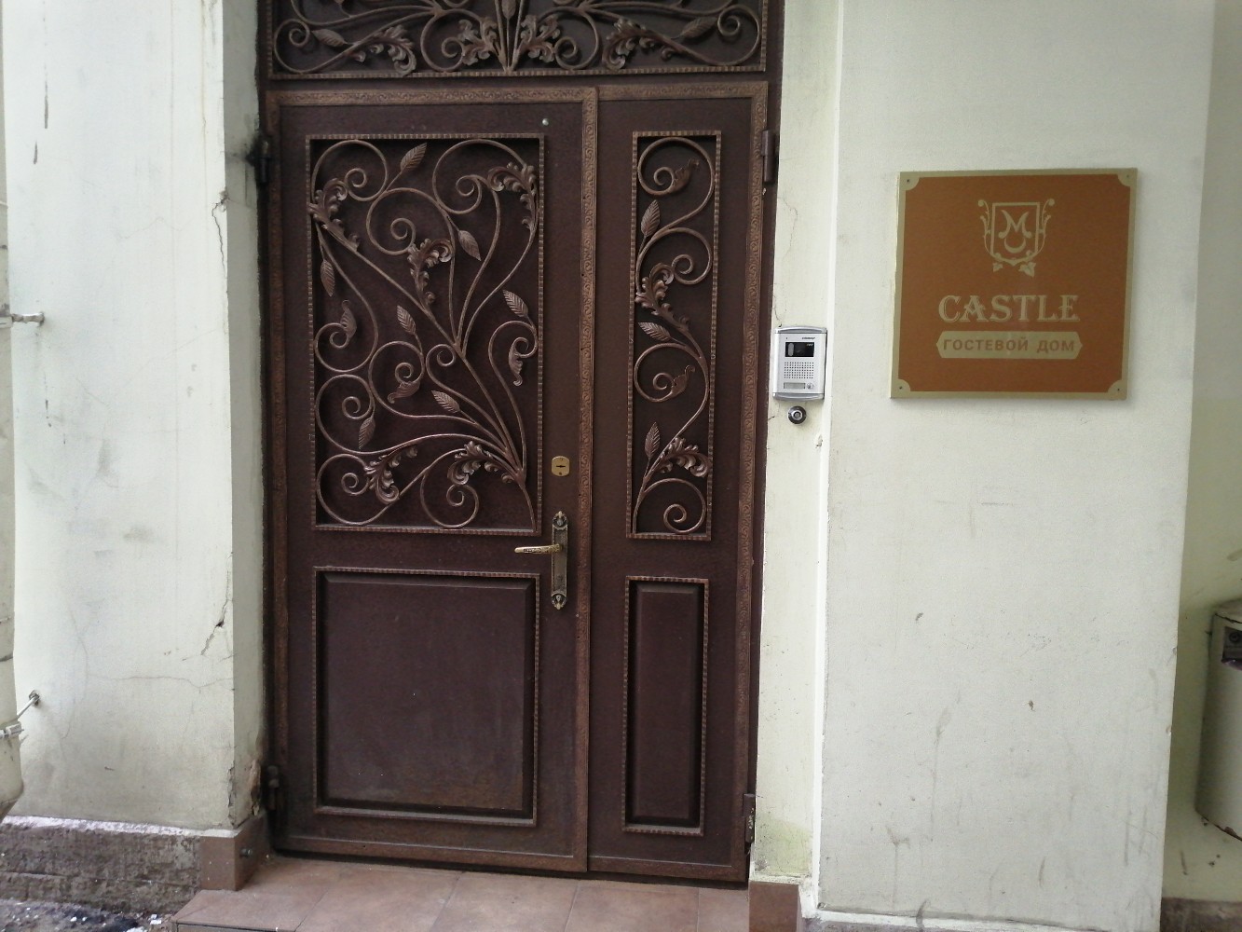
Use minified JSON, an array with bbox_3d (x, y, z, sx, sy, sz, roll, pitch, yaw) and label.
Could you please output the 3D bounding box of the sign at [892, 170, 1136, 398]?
[{"bbox_3d":[0.842,-0.388,2.089,0.488,0.486,0.020,1,4,7],"label":"sign"}]

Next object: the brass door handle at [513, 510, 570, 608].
[{"bbox_3d":[-0.214,0.258,2.607,0.136,0.269,0.060,1,4,6],"label":"brass door handle"}]

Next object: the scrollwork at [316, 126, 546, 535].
[{"bbox_3d":[-0.529,-0.355,2.622,0.645,1.050,0.040,1,4,6],"label":"scrollwork"}]

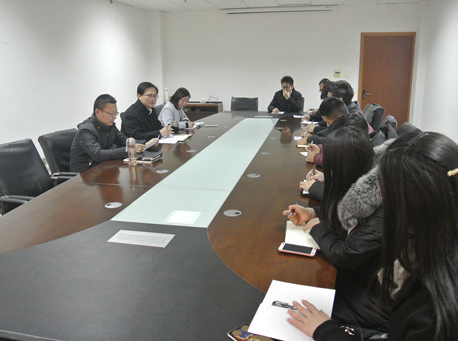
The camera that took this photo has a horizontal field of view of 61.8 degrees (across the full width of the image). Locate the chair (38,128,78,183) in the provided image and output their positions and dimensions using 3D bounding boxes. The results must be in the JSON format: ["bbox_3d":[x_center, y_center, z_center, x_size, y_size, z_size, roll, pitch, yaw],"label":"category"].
[{"bbox_3d":[-1.238,0.141,3.408,0.620,0.970,0.570,3,15,11],"label":"chair"}]

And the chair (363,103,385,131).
[{"bbox_3d":[1.556,-0.326,4.917,0.620,0.970,0.600,2,15,7],"label":"chair"}]

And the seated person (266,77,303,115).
[{"bbox_3d":[1.025,-0.977,6.863,0.600,1.330,0.800,3,15,14],"label":"seated person"}]

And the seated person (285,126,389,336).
[{"bbox_3d":[0.600,0.427,1.677,0.750,1.200,0.560,4,16,17],"label":"seated person"}]

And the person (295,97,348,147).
[{"bbox_3d":[1.011,-0.054,3.469,0.750,1.200,0.560,3,15,12],"label":"person"}]

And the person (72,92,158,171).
[{"bbox_3d":[-1.005,-0.021,3.410,0.780,1.280,0.570,4,15,17],"label":"person"}]

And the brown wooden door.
[{"bbox_3d":[2.782,-1.428,6.935,0.910,2.040,0.100,3,15,12],"label":"brown wooden door"}]

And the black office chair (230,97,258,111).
[{"bbox_3d":[0.264,-0.868,7.214,0.570,0.970,0.620,3,15,11],"label":"black office chair"}]

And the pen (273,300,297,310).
[{"bbox_3d":[0.198,0.414,1.155,0.140,0.012,0.013,7,17,27],"label":"pen"}]

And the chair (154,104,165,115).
[{"bbox_3d":[-0.748,-0.462,5.690,0.620,0.970,0.570,3,15,11],"label":"chair"}]

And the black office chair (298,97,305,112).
[{"bbox_3d":[0.961,-0.677,6.243,0.600,0.970,0.620,3,15,12],"label":"black office chair"}]

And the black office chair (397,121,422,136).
[{"bbox_3d":[1.251,0.100,3.331,0.620,0.970,0.600,3,15,12],"label":"black office chair"}]

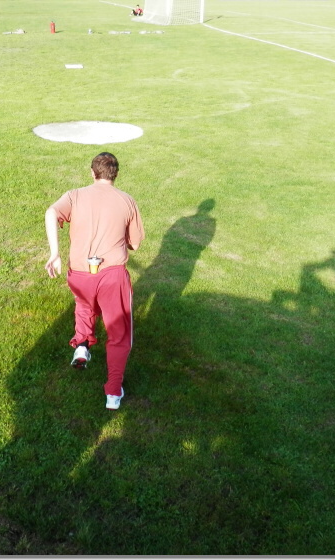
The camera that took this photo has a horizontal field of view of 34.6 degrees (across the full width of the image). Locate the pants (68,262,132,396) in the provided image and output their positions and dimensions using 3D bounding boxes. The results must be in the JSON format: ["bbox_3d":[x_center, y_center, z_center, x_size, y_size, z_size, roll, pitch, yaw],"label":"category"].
[{"bbox_3d":[-0.421,0.263,3.690,0.410,0.950,0.540,0,30,-2],"label":"pants"}]

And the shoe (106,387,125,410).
[{"bbox_3d":[-0.361,0.762,3.787,0.115,0.120,0.300,3,30,3],"label":"shoe"}]

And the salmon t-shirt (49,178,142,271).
[{"bbox_3d":[-0.417,-0.374,3.392,0.560,0.570,0.340,0,17,-3],"label":"salmon t-shirt"}]

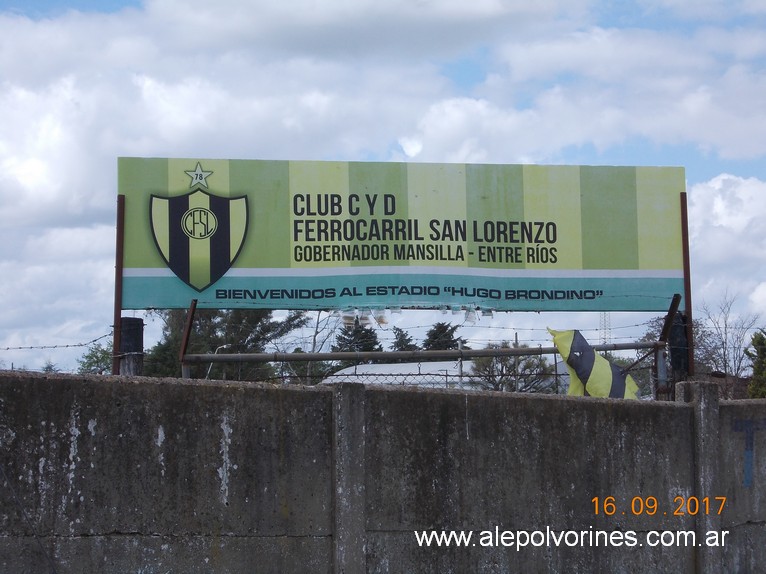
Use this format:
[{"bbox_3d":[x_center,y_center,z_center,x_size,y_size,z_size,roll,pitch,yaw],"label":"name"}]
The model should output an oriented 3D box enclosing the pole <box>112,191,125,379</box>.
[{"bbox_3d":[-2.057,0.011,16.570,0.060,1.465,0.060,1,-6,0],"label":"pole"}]

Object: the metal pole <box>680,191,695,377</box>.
[{"bbox_3d":[2.413,-0.023,16.828,0.060,1.467,0.060,-1,-6,0],"label":"metal pole"}]

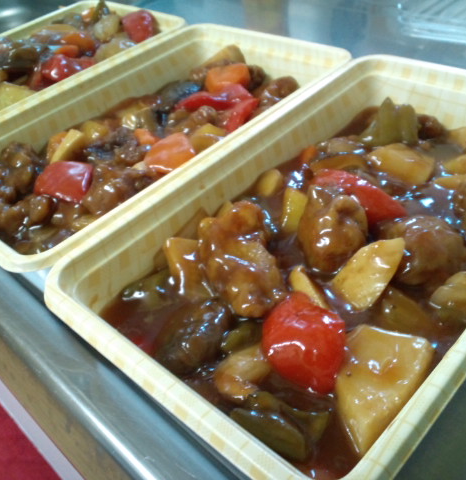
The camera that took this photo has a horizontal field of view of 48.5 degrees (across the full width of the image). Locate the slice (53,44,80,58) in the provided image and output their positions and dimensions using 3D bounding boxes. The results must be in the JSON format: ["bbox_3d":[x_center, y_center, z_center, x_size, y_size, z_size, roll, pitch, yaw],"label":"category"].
[{"bbox_3d":[-0.115,-0.130,0.357,0.015,0.009,0.016,27,52,35],"label":"slice"}]

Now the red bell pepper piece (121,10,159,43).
[{"bbox_3d":[-0.066,-0.152,0.370,0.023,0.023,0.021,27,52,35],"label":"red bell pepper piece"}]

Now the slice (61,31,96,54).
[{"bbox_3d":[-0.110,-0.141,0.369,0.021,0.013,0.019,27,52,35],"label":"slice"}]

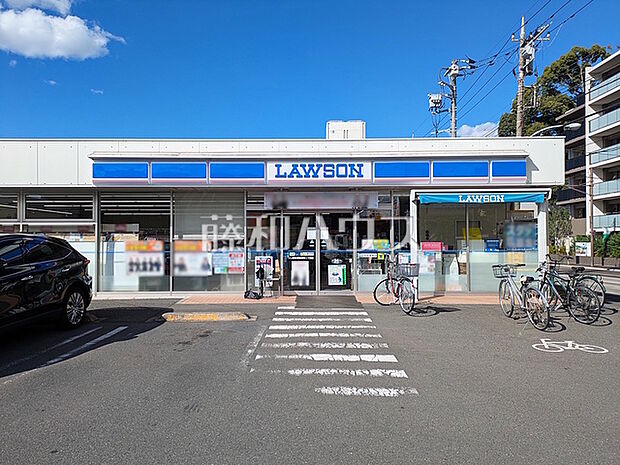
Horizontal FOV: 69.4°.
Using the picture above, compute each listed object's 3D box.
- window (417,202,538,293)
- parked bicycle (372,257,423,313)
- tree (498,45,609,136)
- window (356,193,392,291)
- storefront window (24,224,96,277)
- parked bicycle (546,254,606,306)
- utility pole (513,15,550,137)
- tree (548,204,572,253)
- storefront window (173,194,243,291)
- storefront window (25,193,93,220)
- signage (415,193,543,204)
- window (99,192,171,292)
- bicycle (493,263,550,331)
[{"bbox_3d":[4.133,0.345,11.050,3.060,2.320,0.100,0,0,1],"label":"window"},{"bbox_3d":[1.800,1.050,9.120,0.600,1.080,1.650,0,0,-10],"label":"parked bicycle"},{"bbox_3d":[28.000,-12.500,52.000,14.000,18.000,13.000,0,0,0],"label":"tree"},{"bbox_3d":[1.642,0.242,11.400,0.916,2.520,0.100,0,0,0],"label":"window"},{"bbox_3d":[-6.253,0.600,11.200,1.850,1.700,0.100,0,0,1],"label":"storefront window"},{"bbox_3d":[5.270,1.030,9.300,0.580,1.080,1.720,0,0,-18],"label":"parked bicycle"},{"bbox_3d":[10.650,-4.400,21.700,1.850,12.100,1.400,0,0,0],"label":"utility pole"},{"bbox_3d":[14.950,-0.060,27.000,1.700,3.200,1.700,0,0,0],"label":"tree"},{"bbox_3d":[-2.584,0.255,11.400,1.833,2.546,0.100,0,0,0],"label":"storefront window"},{"bbox_3d":[-6.260,-0.647,11.150,1.720,0.700,0.090,0,0,1],"label":"storefront window"},{"bbox_3d":[3.830,-0.755,9.920,2.840,0.260,0.120,0,0,1],"label":"signage"},{"bbox_3d":[-4.370,0.249,11.150,1.820,2.490,0.100,0,0,1],"label":"window"},{"bbox_3d":[3.730,1.080,7.860,0.600,1.030,1.770,0,0,-3],"label":"bicycle"}]

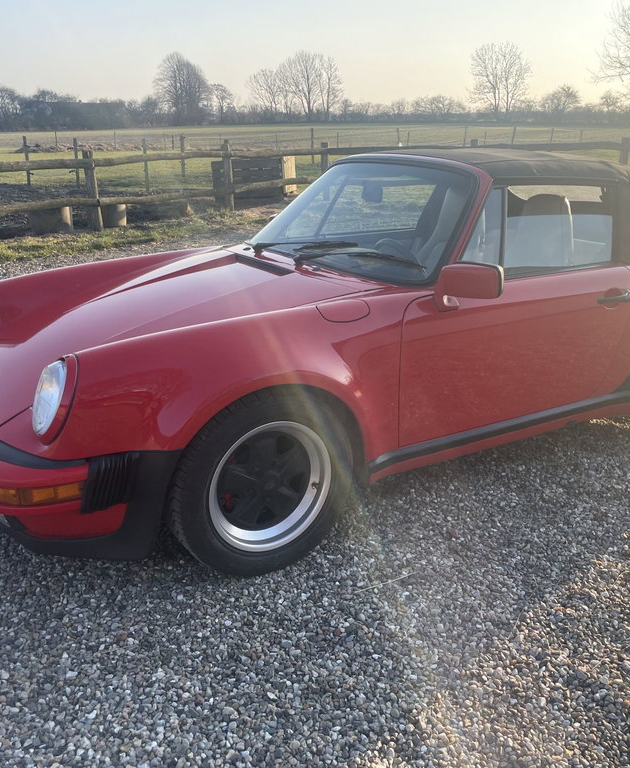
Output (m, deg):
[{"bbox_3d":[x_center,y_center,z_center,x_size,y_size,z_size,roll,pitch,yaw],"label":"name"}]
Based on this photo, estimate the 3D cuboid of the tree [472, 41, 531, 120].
[{"bbox_3d":[37.719,-61.235,156.386,12.607,15.069,12.607,4,20,12],"label":"tree"}]

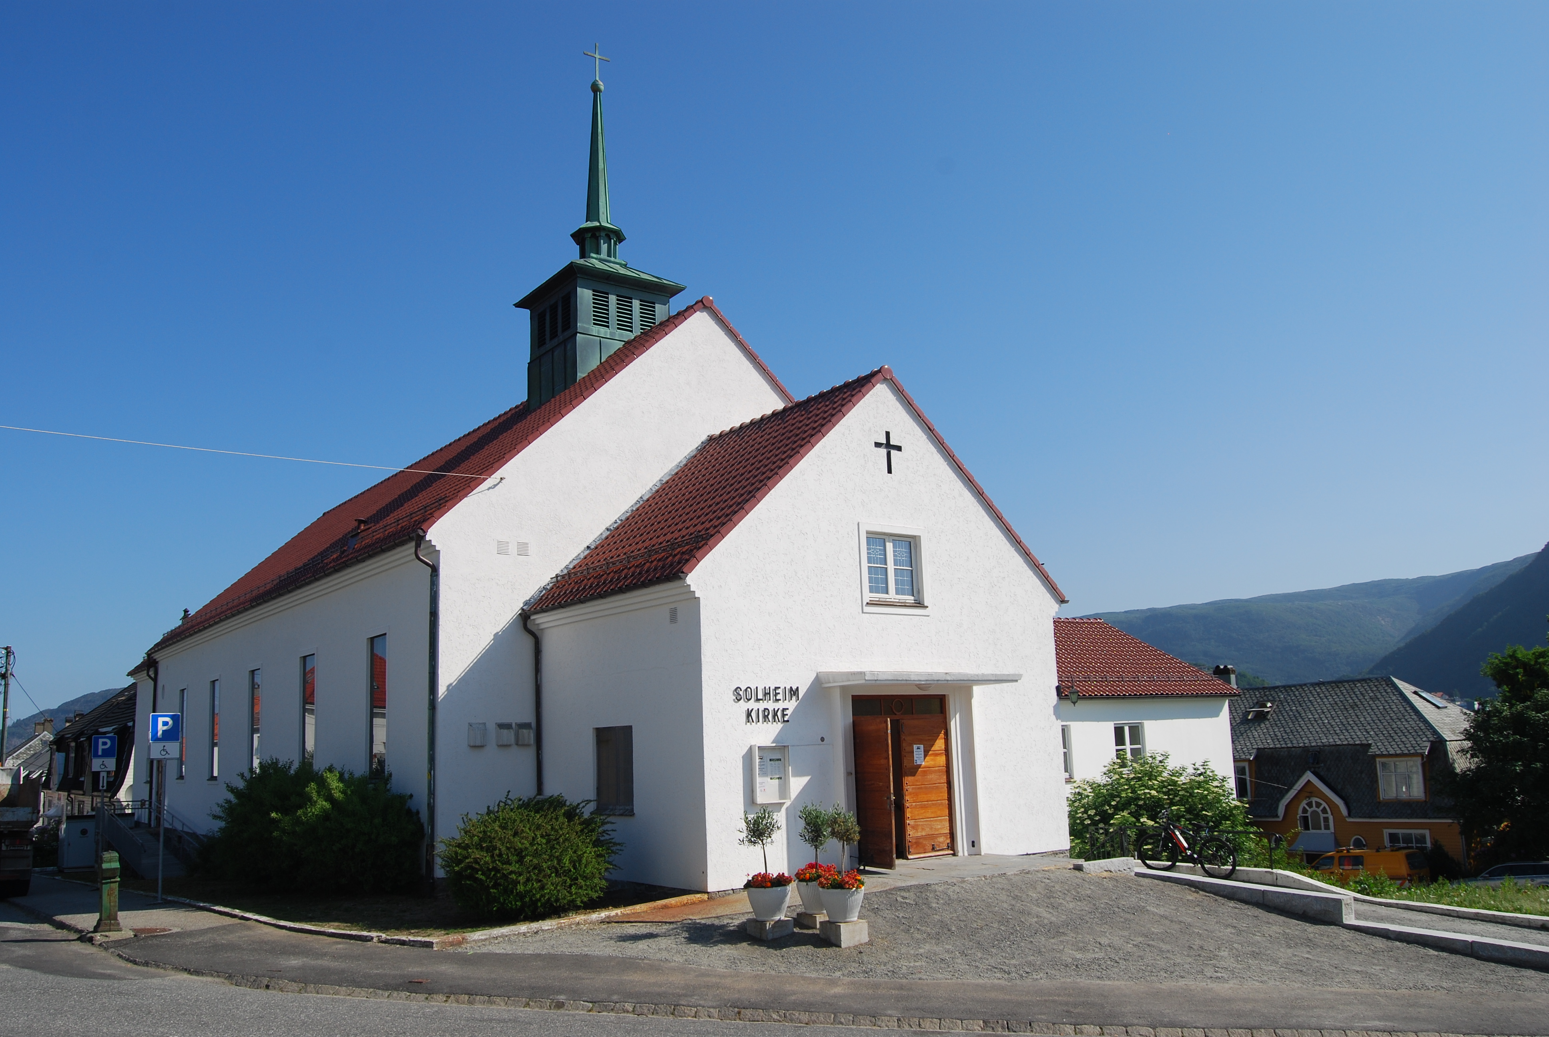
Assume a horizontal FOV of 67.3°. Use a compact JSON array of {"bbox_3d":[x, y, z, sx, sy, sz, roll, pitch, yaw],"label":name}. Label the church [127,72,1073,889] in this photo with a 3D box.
[{"bbox_3d":[-7.691,-0.735,31.206,11.628,18.054,32.640,6,-14,-37],"label":"church"}]

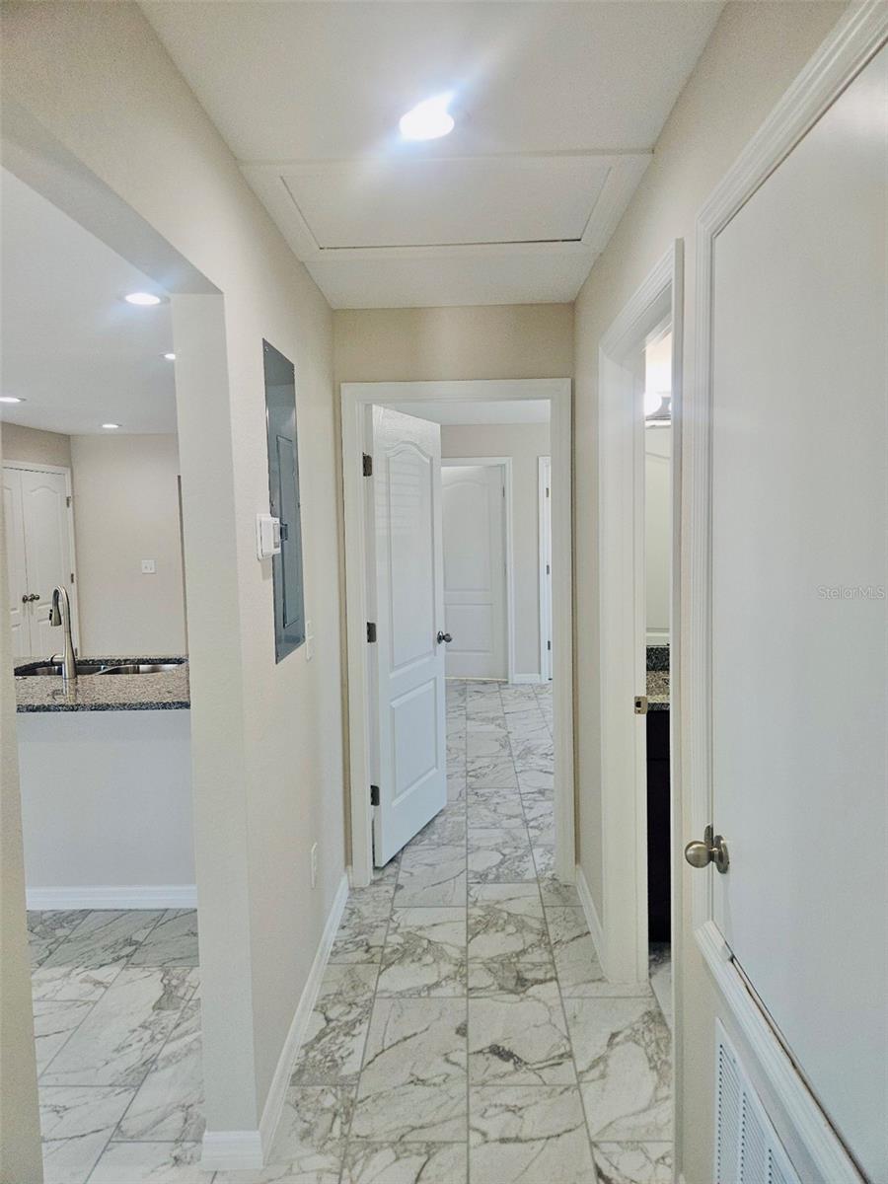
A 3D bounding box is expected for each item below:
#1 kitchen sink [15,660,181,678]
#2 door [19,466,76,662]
[{"bbox_3d":[-1.605,0.459,3.647,0.790,0.210,0.460,-1,5,2],"label":"kitchen sink"},{"bbox_3d":[-3.550,-0.053,7.118,0.040,2.030,0.765,-1,5,2],"label":"door"}]

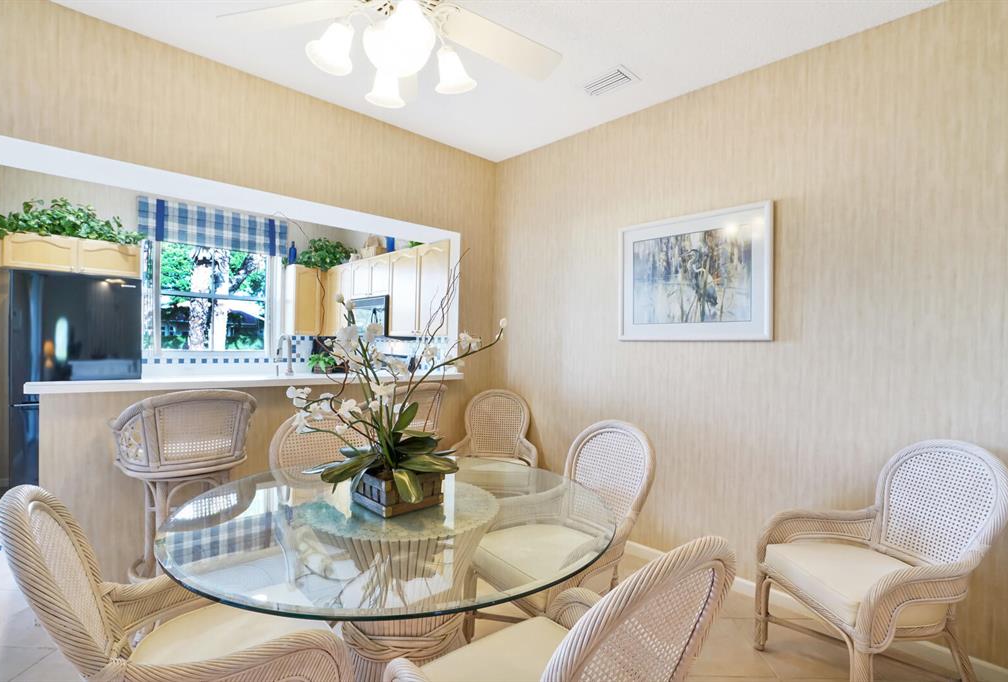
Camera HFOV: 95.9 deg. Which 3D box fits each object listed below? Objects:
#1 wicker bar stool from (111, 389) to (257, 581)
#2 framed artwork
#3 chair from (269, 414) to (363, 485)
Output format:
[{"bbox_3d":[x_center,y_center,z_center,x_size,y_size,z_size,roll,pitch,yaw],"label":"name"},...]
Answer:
[{"bbox_3d":[-1.660,0.774,2.415,0.620,1.082,0.600,0,0,-42],"label":"wicker bar stool"},{"bbox_3d":[1.030,-0.352,2.565,0.850,0.695,0.030,0,0,42],"label":"framed artwork"},{"bbox_3d":[-0.830,0.843,2.140,0.570,0.945,0.660,0,0,-24],"label":"chair"}]

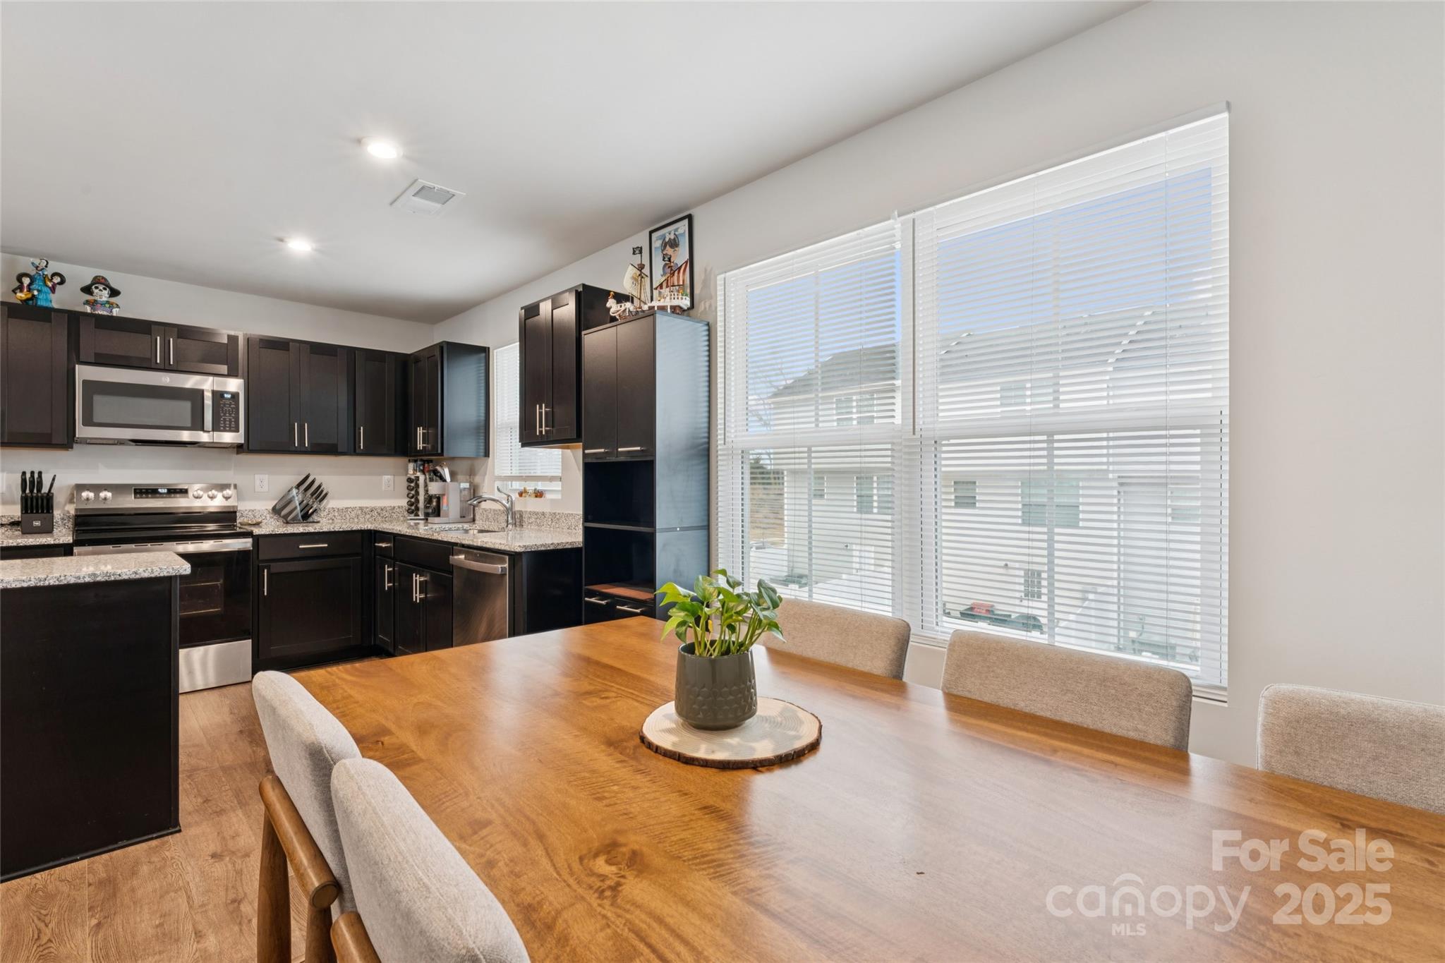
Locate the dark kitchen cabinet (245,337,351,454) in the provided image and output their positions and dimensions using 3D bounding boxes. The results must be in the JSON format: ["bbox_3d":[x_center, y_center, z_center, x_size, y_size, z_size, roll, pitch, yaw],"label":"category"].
[{"bbox_3d":[-2.941,-0.567,4.421,0.620,0.766,0.325,0,0,-45],"label":"dark kitchen cabinet"}]

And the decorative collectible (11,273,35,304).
[{"bbox_3d":[-3.820,-1.042,3.506,0.100,0.182,0.094,0,0,31],"label":"decorative collectible"}]

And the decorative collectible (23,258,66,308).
[{"bbox_3d":[-3.776,-1.088,3.584,0.152,0.280,0.130,0,0,-38],"label":"decorative collectible"}]

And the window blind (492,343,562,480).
[{"bbox_3d":[-1.255,-0.461,4.130,0.055,0.902,0.902,0,0,-45],"label":"window blind"}]

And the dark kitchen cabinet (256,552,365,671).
[{"bbox_3d":[-2.825,0.820,4.317,0.606,0.685,0.620,0,0,-45],"label":"dark kitchen cabinet"}]

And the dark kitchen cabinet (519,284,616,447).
[{"bbox_3d":[-0.787,-0.562,3.397,0.321,0.765,0.618,0,0,-45],"label":"dark kitchen cabinet"}]

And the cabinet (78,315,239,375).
[{"bbox_3d":[-3.388,-0.779,3.868,0.753,0.306,0.334,0,0,-45],"label":"cabinet"}]

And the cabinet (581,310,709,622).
[{"bbox_3d":[-0.369,0.239,2.985,0.304,1.901,0.558,0,0,-45],"label":"cabinet"}]

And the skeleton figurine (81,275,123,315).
[{"bbox_3d":[-3.611,-1.064,3.734,0.175,0.230,0.150,0,0,-45],"label":"skeleton figurine"}]

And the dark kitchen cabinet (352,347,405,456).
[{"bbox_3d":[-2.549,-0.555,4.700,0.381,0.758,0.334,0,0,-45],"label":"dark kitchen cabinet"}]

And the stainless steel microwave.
[{"bbox_3d":[-3.403,-0.438,3.909,0.754,0.406,0.405,0,0,-45],"label":"stainless steel microwave"}]

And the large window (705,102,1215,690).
[{"bbox_3d":[0.642,-0.198,2.248,0.100,1.443,1.800,0,0,-45],"label":"large window"}]

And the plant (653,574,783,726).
[{"bbox_3d":[-0.005,0.285,1.106,0.215,0.268,0.205,0,0,0],"label":"plant"}]

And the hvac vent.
[{"bbox_3d":[-1.312,-1.258,2.859,0.204,0.020,0.350,0,0,-45],"label":"hvac vent"}]

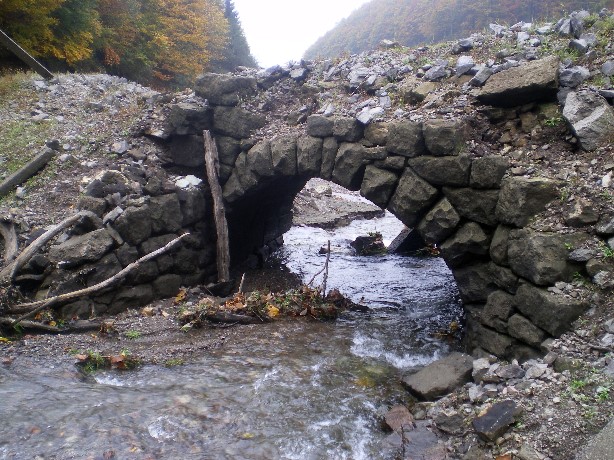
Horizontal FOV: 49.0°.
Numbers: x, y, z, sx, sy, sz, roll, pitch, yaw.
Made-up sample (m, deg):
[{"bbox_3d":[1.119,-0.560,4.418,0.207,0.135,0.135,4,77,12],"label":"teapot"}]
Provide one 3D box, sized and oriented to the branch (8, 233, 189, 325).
[{"bbox_3d":[-2.044,0.511,6.883,1.904,0.280,0.160,-24,20,-19],"label":"branch"}]

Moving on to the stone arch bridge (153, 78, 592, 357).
[{"bbox_3d":[0.829,-0.412,7.823,4.656,2.739,2.100,5,13,22],"label":"stone arch bridge"}]

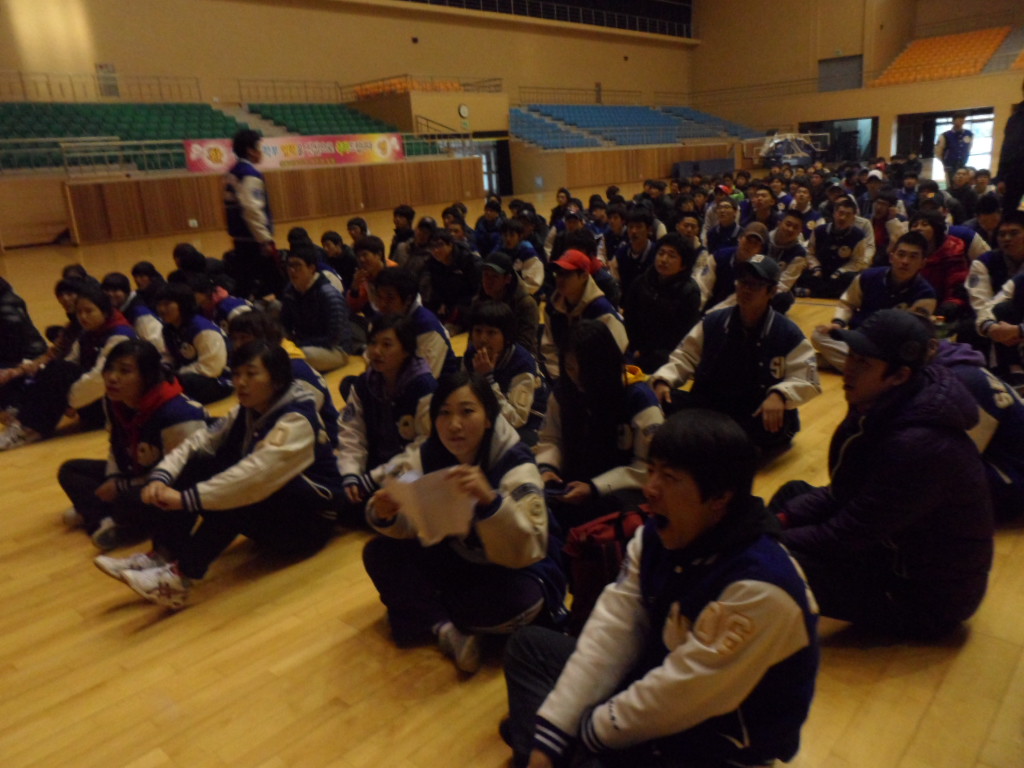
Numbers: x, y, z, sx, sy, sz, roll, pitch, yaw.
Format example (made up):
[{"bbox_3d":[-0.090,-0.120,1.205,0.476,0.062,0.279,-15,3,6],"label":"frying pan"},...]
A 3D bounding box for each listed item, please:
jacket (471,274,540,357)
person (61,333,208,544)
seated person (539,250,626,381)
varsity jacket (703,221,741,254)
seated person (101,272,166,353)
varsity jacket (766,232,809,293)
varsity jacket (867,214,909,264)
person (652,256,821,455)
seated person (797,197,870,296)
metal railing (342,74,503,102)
[{"bbox_3d":[-0.038,-0.216,4.283,0.550,0.610,0.440,9,20,36],"label":"jacket"},{"bbox_3d":[-1.515,0.188,3.120,0.600,0.800,0.600,3,17,23],"label":"person"},{"bbox_3d":[0.334,-0.278,4.265,0.640,0.880,0.700,10,21,41],"label":"seated person"},{"bbox_3d":[2.231,-1.368,8.000,0.520,0.600,0.360,3,17,22],"label":"varsity jacket"},{"bbox_3d":[-2.803,-0.431,5.650,0.580,0.800,0.600,3,17,25],"label":"seated person"},{"bbox_3d":[2.240,-0.932,6.276,0.520,0.550,0.450,3,17,24],"label":"varsity jacket"},{"bbox_3d":[3.764,-1.477,7.813,0.520,0.560,0.450,5,18,29],"label":"varsity jacket"},{"bbox_3d":[1.069,-0.163,3.613,0.780,0.840,0.700,2,17,19],"label":"person"},{"bbox_3d":[2.885,-1.216,6.880,0.640,0.870,0.600,8,20,37],"label":"seated person"},{"bbox_3d":[-4.028,-13.460,35.366,4.700,0.800,5.700,11,21,42],"label":"metal railing"}]

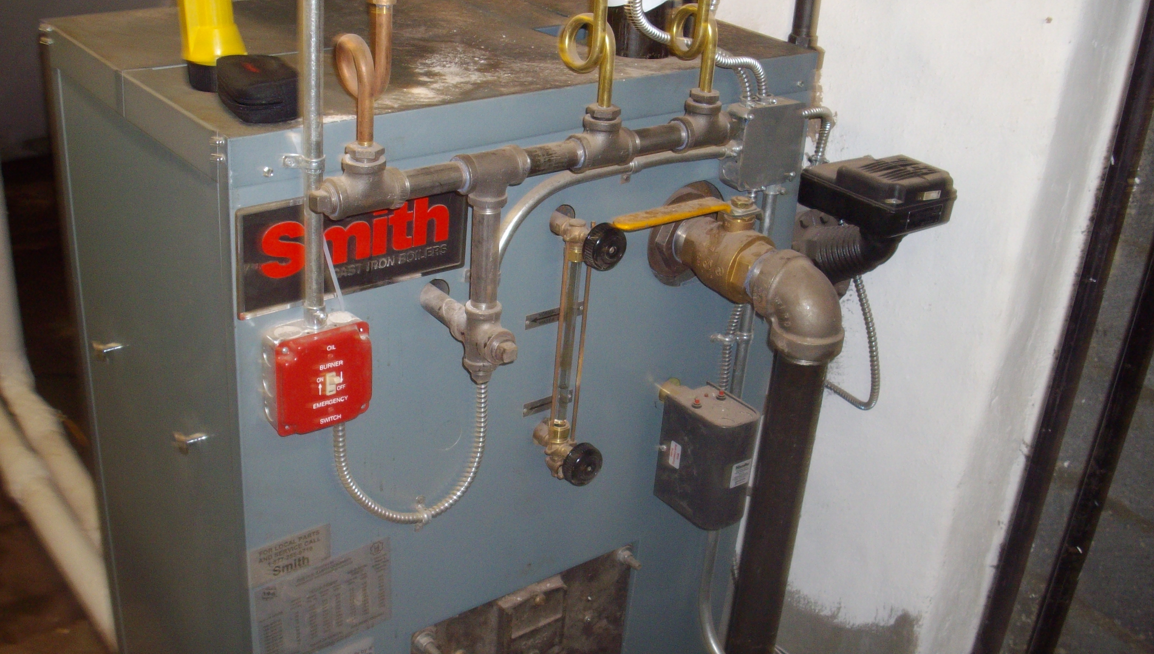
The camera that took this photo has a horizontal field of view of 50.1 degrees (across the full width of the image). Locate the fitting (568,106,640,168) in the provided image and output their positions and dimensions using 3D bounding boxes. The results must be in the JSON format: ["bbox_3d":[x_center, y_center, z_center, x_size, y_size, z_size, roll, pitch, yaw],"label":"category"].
[{"bbox_3d":[0.029,-0.193,1.237,0.069,0.060,0.038,-16,32,-36],"label":"fitting"}]

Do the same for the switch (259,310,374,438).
[{"bbox_3d":[-0.253,0.042,1.205,0.101,0.100,0.050,-16,32,-36],"label":"switch"}]

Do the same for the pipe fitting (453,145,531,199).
[{"bbox_3d":[-0.082,-0.141,1.165,0.068,0.056,0.038,-16,32,-36],"label":"pipe fitting"}]

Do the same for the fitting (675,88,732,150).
[{"bbox_3d":[0.136,-0.226,1.317,0.067,0.056,0.038,-16,32,-36],"label":"fitting"}]

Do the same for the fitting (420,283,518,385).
[{"bbox_3d":[-0.107,0.010,1.250,0.040,0.087,0.147,-16,32,-36],"label":"fitting"}]

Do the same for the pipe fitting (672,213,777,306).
[{"bbox_3d":[0.183,-0.084,1.450,0.080,0.096,0.121,-16,32,-36],"label":"pipe fitting"}]

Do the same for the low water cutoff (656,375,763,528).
[{"bbox_3d":[0.170,0.165,1.596,0.076,0.154,0.108,-16,32,-36],"label":"low water cutoff"}]

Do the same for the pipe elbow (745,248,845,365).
[{"bbox_3d":[0.249,-0.025,1.384,0.084,0.101,0.100,-16,32,-36],"label":"pipe elbow"}]

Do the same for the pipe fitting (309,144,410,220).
[{"bbox_3d":[-0.193,-0.127,1.072,0.087,0.060,0.039,-16,32,-36],"label":"pipe fitting"}]

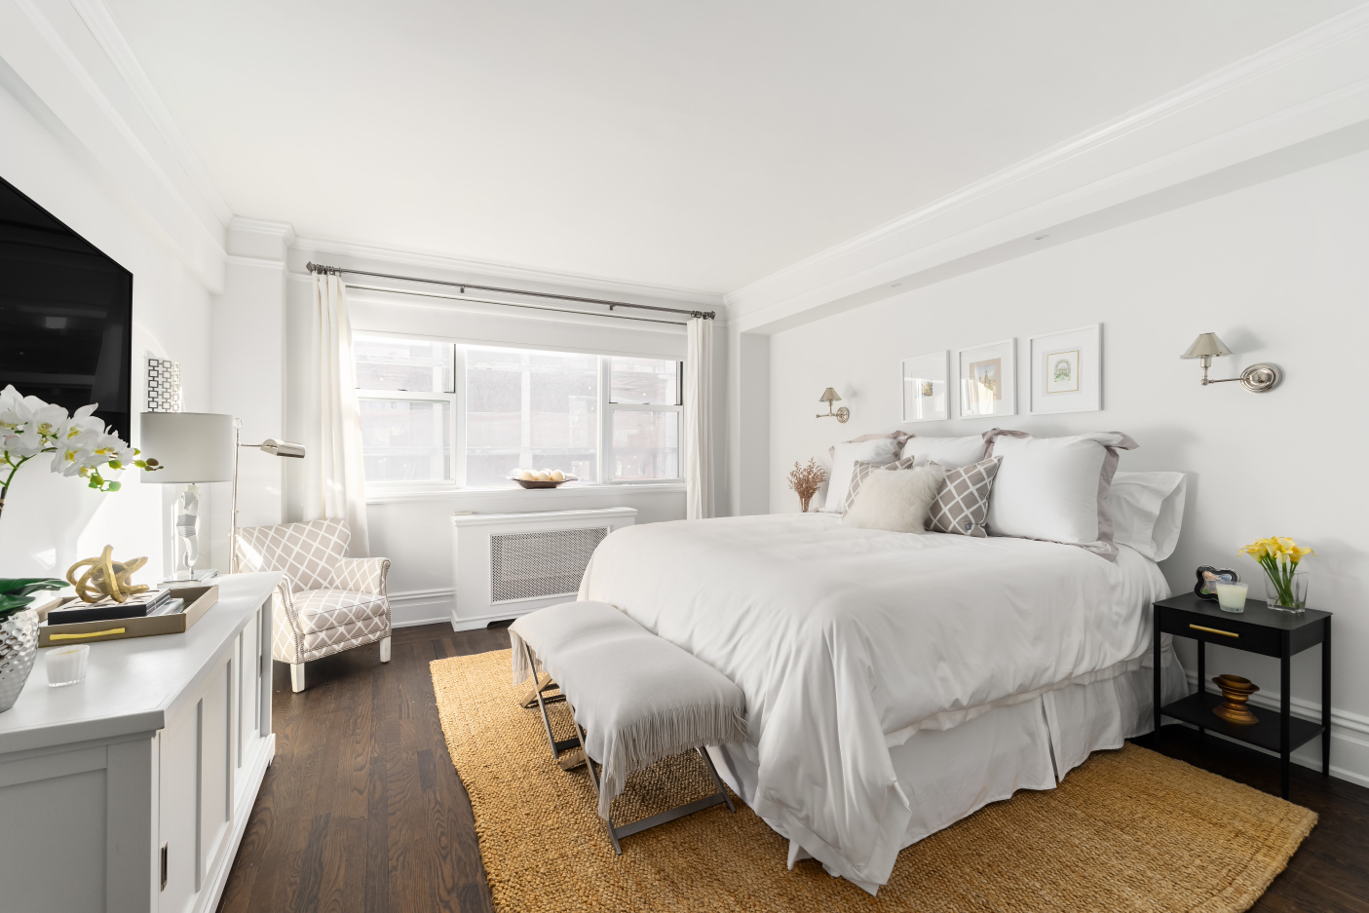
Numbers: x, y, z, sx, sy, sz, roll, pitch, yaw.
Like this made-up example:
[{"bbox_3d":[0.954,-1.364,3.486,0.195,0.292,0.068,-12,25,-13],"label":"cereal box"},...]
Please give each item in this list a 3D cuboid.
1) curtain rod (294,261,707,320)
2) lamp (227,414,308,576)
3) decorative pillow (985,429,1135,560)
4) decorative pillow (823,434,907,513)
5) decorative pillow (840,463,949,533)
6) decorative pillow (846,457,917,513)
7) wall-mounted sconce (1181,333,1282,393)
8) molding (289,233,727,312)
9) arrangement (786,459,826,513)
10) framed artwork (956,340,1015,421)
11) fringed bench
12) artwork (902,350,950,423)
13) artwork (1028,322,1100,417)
[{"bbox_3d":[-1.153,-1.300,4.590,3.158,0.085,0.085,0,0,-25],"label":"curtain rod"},{"bbox_3d":[-2.163,0.519,2.929,0.240,1.420,0.490,0,0,21],"label":"lamp"},{"bbox_3d":[1.718,0.142,2.674,0.190,0.540,0.630,20,-9,-27],"label":"decorative pillow"},{"bbox_3d":[1.180,0.125,3.685,0.190,0.520,0.640,20,-9,-27],"label":"decorative pillow"},{"bbox_3d":[1.178,0.223,3.199,0.180,0.380,0.540,28,-13,-25],"label":"decorative pillow"},{"bbox_3d":[1.227,0.200,3.558,0.150,0.440,0.460,28,-13,-25],"label":"decorative pillow"},{"bbox_3d":[2.322,-0.403,2.460,0.210,0.268,0.280,0,0,-28],"label":"wall-mounted sconce"},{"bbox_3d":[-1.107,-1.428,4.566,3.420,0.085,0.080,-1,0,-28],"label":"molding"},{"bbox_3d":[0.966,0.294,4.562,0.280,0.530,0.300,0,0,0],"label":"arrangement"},{"bbox_3d":[1.754,-0.441,3.311,0.034,0.415,0.360,-1,0,-28],"label":"framed artwork"},{"bbox_3d":[-0.320,1.019,2.435,0.500,0.463,1.337,0,0,-28],"label":"fringed bench"},{"bbox_3d":[1.639,-0.470,3.931,0.022,0.450,0.390,0,0,-28],"label":"artwork"},{"bbox_3d":[1.953,-0.436,2.936,0.034,0.420,0.345,-1,0,-28],"label":"artwork"}]

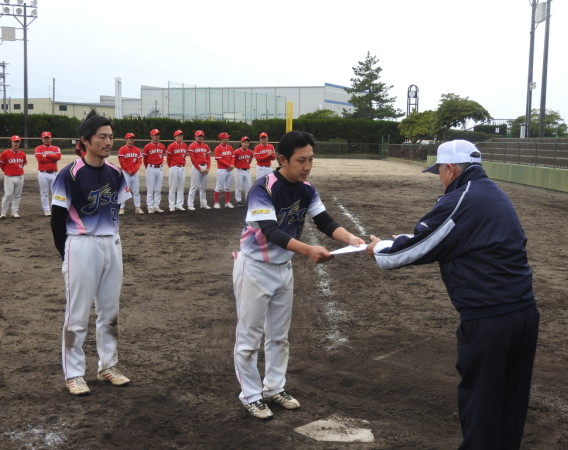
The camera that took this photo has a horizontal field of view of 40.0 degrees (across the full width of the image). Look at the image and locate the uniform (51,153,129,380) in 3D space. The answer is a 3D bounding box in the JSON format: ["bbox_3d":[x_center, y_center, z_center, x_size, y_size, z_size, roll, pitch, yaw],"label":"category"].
[{"bbox_3d":[-1.228,0.269,5.039,0.320,1.400,0.470,6,8,41],"label":"uniform"}]

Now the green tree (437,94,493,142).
[{"bbox_3d":[15.966,-8.886,69.430,5.000,5.750,5.000,1,6,0],"label":"green tree"}]

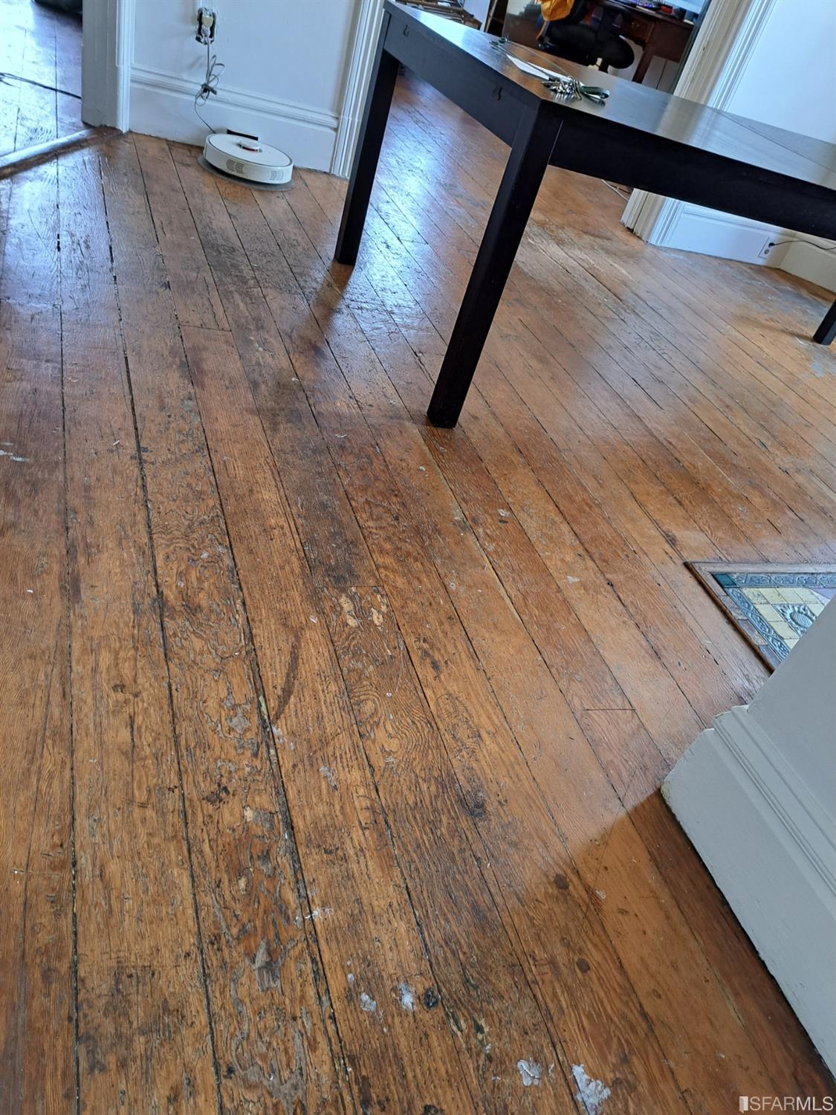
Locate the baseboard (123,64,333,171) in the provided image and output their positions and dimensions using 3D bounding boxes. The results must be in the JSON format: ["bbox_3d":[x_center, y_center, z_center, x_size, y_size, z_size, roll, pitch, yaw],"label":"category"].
[{"bbox_3d":[-0.758,-1.834,3.257,0.847,0.235,0.030,0,42,-22],"label":"baseboard"}]

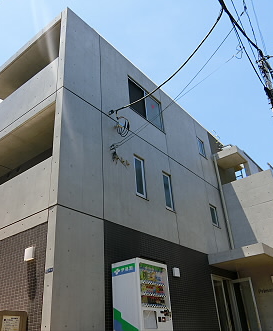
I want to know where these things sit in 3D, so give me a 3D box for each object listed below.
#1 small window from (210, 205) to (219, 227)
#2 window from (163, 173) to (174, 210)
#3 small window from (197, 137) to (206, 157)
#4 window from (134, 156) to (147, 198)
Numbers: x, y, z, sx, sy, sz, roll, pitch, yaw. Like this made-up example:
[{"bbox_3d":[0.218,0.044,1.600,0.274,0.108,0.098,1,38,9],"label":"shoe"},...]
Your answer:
[{"bbox_3d":[2.799,1.858,11.497,0.100,0.742,0.534,-24,-34,31],"label":"small window"},{"bbox_3d":[0.922,0.794,9.382,0.100,1.148,0.464,-24,-34,31],"label":"window"},{"bbox_3d":[2.622,-0.678,12.928,0.100,0.742,0.539,-24,-34,31],"label":"small window"},{"bbox_3d":[0.086,0.331,8.434,0.100,1.143,0.441,-24,-34,31],"label":"window"}]

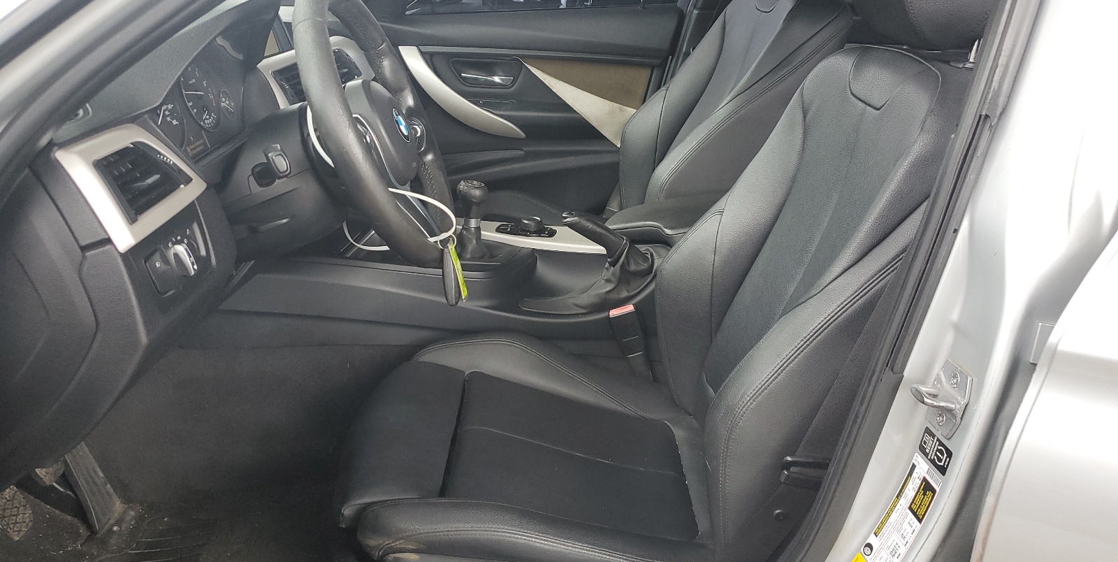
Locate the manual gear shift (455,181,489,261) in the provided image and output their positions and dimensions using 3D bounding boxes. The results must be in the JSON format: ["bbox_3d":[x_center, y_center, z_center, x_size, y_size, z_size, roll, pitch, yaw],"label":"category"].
[{"bbox_3d":[-0.146,-0.106,1.428,0.053,0.125,0.053,0,22,0],"label":"manual gear shift"}]

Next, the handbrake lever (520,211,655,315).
[{"bbox_3d":[0.047,-0.030,1.399,0.220,0.158,0.070,0,22,0],"label":"handbrake lever"}]

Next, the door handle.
[{"bbox_3d":[-0.175,-0.486,2.030,0.132,0.034,0.028,0,22,0],"label":"door handle"}]

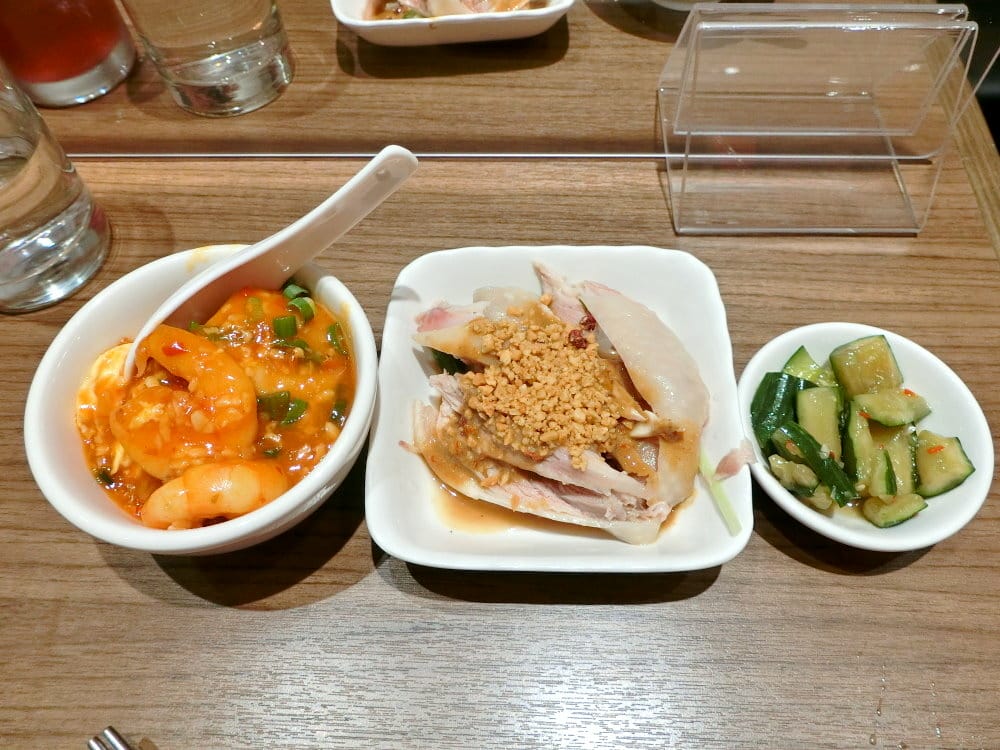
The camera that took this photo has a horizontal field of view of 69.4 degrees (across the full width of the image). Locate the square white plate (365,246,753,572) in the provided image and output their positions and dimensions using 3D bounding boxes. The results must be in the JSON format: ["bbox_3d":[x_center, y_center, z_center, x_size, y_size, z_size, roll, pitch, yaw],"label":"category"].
[{"bbox_3d":[0.021,0.013,0.280,0.133,0.032,0.133,0,61,2],"label":"square white plate"}]

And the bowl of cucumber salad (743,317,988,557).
[{"bbox_3d":[0.132,0.026,0.273,0.090,0.027,0.090,-1,61,1],"label":"bowl of cucumber salad"}]

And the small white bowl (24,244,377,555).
[{"bbox_3d":[-0.100,0.014,0.271,0.117,0.053,0.117,-1,61,1],"label":"small white bowl"}]

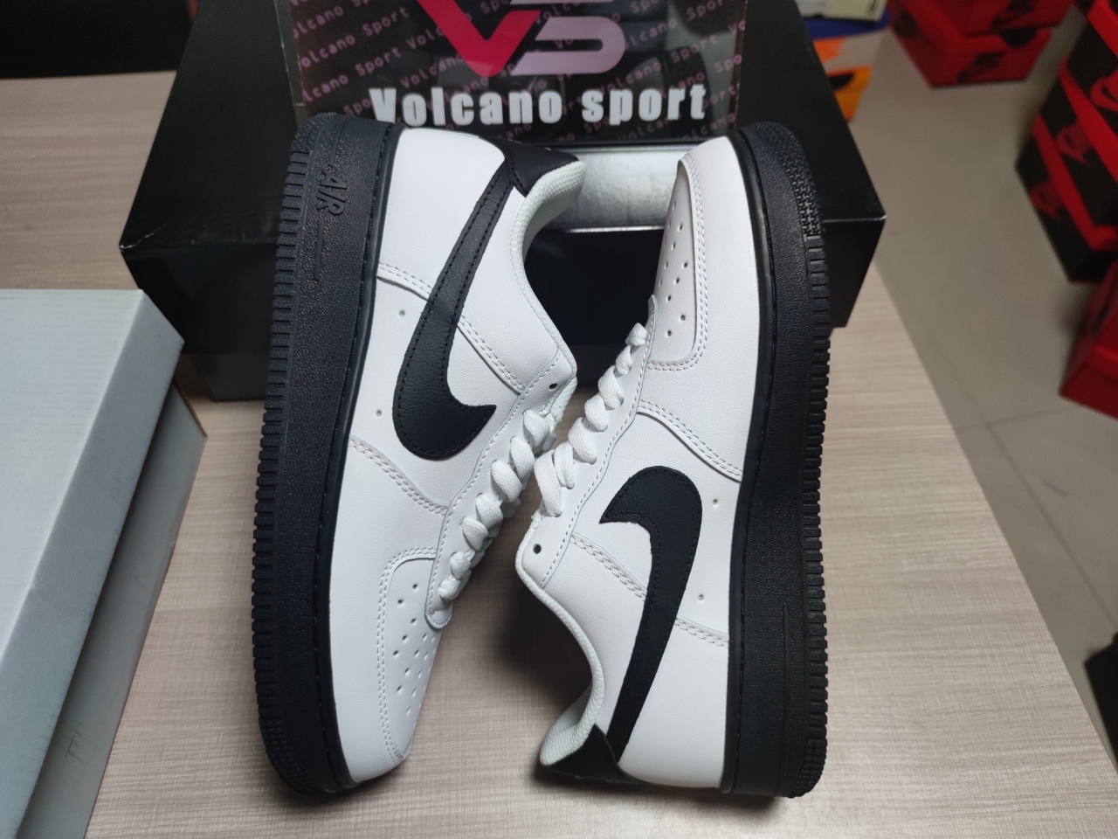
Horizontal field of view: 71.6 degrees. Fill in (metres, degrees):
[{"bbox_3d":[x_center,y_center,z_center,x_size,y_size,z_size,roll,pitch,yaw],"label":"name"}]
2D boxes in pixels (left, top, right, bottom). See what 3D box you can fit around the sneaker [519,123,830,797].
[{"bbox_3d":[0.042,0.019,0.341,0.121,0.103,0.286,-1,90,0],"label":"sneaker"}]

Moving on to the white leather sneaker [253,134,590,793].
[{"bbox_3d":[-0.051,0.018,0.331,0.115,0.103,0.286,2,90,0],"label":"white leather sneaker"}]

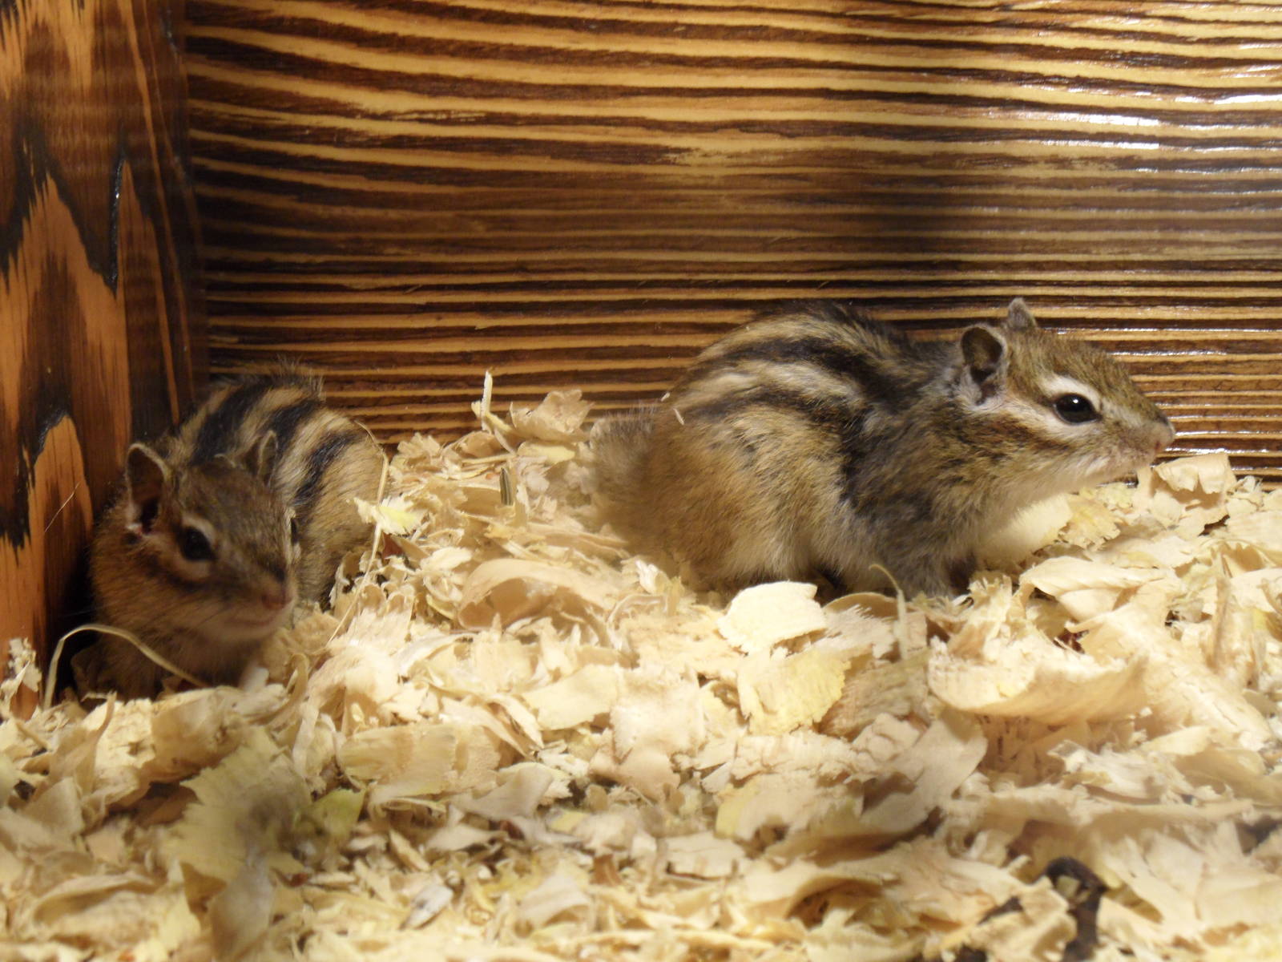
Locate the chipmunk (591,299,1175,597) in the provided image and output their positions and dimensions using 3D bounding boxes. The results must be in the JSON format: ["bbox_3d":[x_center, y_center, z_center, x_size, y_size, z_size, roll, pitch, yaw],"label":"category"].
[{"bbox_3d":[0.047,-0.005,0.580,0.113,0.056,0.050,2,18,5],"label":"chipmunk"}]

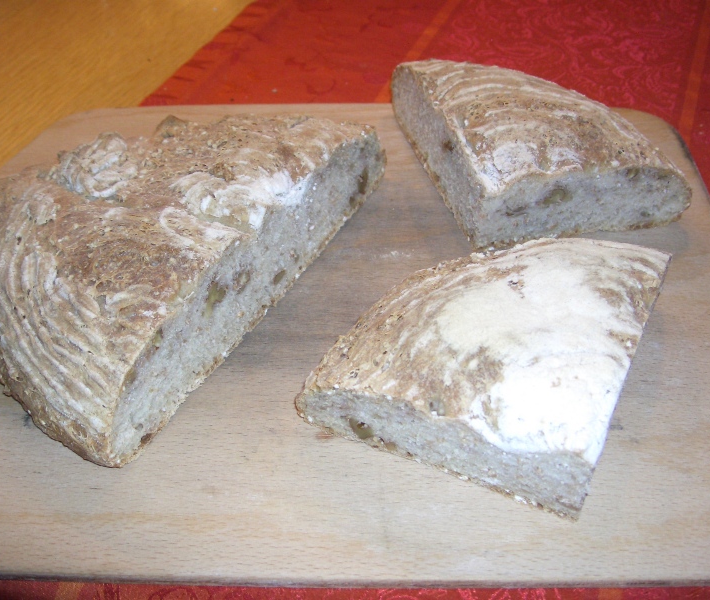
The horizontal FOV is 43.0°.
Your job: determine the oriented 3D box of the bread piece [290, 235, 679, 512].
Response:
[{"bbox_3d":[0.061,0.009,0.406,0.124,0.044,0.138,19,49,17],"label":"bread piece"}]

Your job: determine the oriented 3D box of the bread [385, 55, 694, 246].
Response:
[{"bbox_3d":[0.102,-0.099,0.508,0.122,0.048,0.138,-11,47,-10],"label":"bread"}]

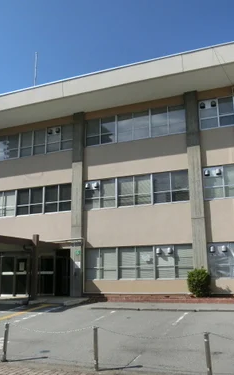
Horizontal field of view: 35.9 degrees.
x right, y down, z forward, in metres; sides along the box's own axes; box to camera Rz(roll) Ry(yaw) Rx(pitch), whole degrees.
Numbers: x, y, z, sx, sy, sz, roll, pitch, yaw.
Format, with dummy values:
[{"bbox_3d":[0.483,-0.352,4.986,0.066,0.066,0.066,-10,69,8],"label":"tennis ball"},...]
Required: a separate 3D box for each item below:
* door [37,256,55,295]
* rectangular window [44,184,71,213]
[{"bbox_3d":[-3.764,4.698,19.462,0.999,2.185,0.100,-6,-15,21],"label":"door"},{"bbox_3d":[-3.229,0.622,19.662,1.733,1.483,0.150,-6,-15,21],"label":"rectangular window"}]

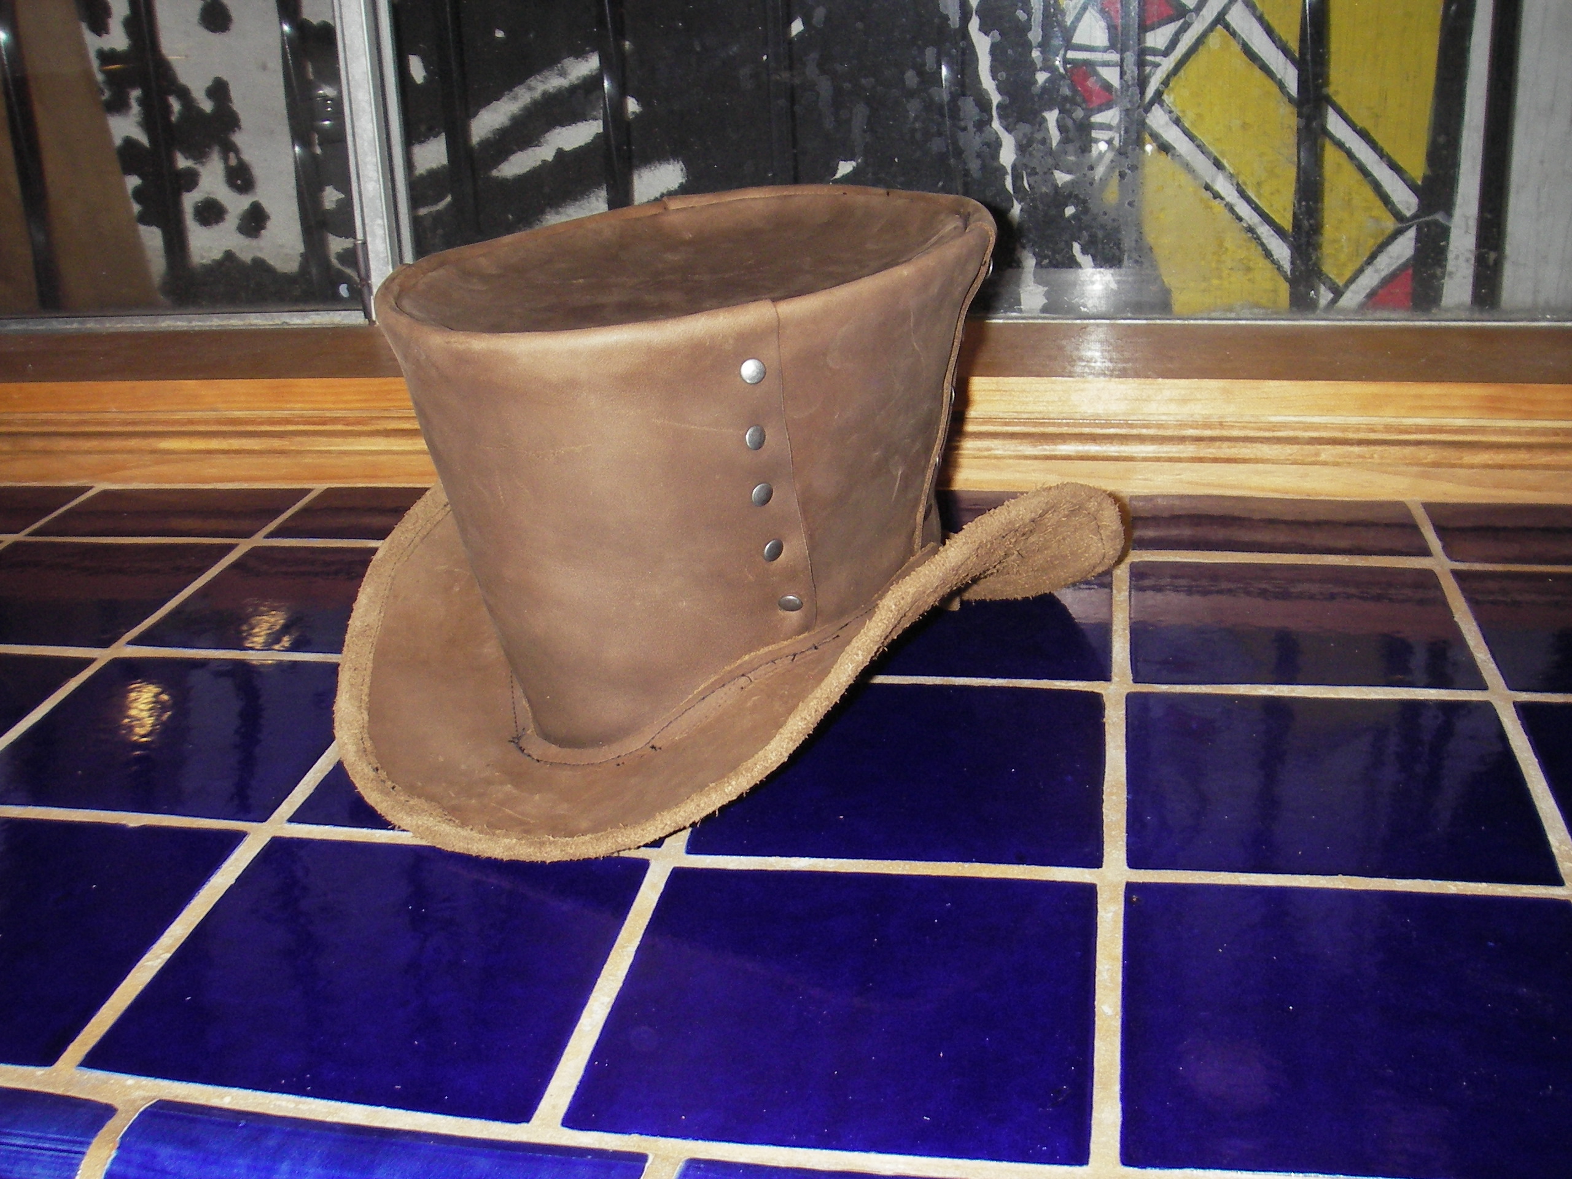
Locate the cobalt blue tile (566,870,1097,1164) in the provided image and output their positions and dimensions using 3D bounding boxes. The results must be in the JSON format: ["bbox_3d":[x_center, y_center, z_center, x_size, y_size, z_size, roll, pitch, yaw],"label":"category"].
[{"bbox_3d":[0.022,0.136,0.560,0.152,0.010,0.144,1,23,11],"label":"cobalt blue tile"}]

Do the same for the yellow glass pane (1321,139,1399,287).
[{"bbox_3d":[0.339,-0.222,1.017,0.043,0.087,0.006,1,23,11],"label":"yellow glass pane"}]

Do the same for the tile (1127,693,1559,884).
[{"bbox_3d":[0.209,0.078,0.674,0.150,0.010,0.144,1,23,11],"label":"tile"}]

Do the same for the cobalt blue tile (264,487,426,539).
[{"bbox_3d":[-0.218,-0.040,1.013,0.150,0.010,0.087,1,23,11],"label":"cobalt blue tile"}]

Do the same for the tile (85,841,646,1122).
[{"bbox_3d":[-0.137,0.131,0.594,0.152,0.010,0.145,1,23,11],"label":"tile"}]

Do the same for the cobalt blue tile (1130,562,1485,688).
[{"bbox_3d":[0.237,0.020,0.810,0.149,0.010,0.142,1,23,11],"label":"cobalt blue tile"}]

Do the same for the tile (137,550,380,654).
[{"bbox_3d":[-0.239,0.008,0.901,0.150,0.010,0.139,1,23,11],"label":"tile"}]

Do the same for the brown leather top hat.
[{"bbox_3d":[-0.033,-0.049,0.732,0.325,0.203,0.280,-14,25,-23],"label":"brown leather top hat"}]

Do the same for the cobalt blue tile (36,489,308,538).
[{"bbox_3d":[-0.368,-0.042,1.038,0.150,0.010,0.082,1,23,11],"label":"cobalt blue tile"}]

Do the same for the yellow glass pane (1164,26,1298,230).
[{"bbox_3d":[0.260,-0.269,1.012,0.077,0.118,0.006,1,23,11],"label":"yellow glass pane"}]

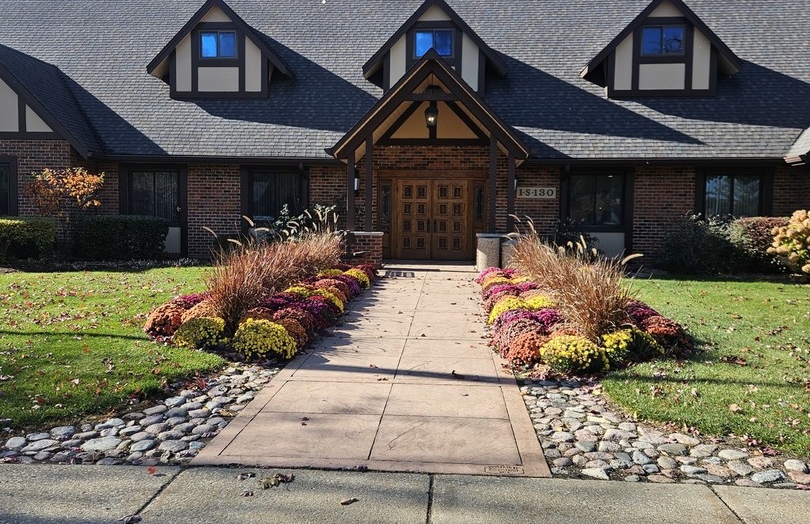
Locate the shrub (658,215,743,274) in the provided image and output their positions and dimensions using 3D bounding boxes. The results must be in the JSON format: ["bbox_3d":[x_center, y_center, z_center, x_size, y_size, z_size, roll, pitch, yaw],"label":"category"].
[{"bbox_3d":[6.930,-0.400,16.900,1.900,1.380,1.600,1,3,6],"label":"shrub"}]

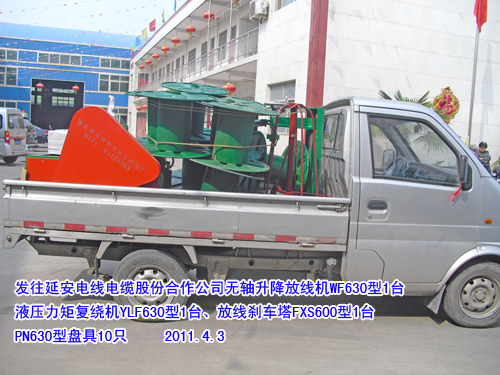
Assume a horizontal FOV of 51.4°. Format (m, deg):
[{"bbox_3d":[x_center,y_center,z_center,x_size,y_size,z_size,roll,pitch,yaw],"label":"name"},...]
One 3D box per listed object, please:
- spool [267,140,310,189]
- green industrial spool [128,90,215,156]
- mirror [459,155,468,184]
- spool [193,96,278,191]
[{"bbox_3d":[0.220,-0.137,4.740,0.420,0.650,0.650,10,-4,-22],"label":"spool"},{"bbox_3d":[-0.610,-0.496,3.970,0.680,0.420,0.680,3,14,-1],"label":"green industrial spool"},{"bbox_3d":[1.590,-0.134,3.870,0.070,0.230,0.140,4,7,9],"label":"mirror"},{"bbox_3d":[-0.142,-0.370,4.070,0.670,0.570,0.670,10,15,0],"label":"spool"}]

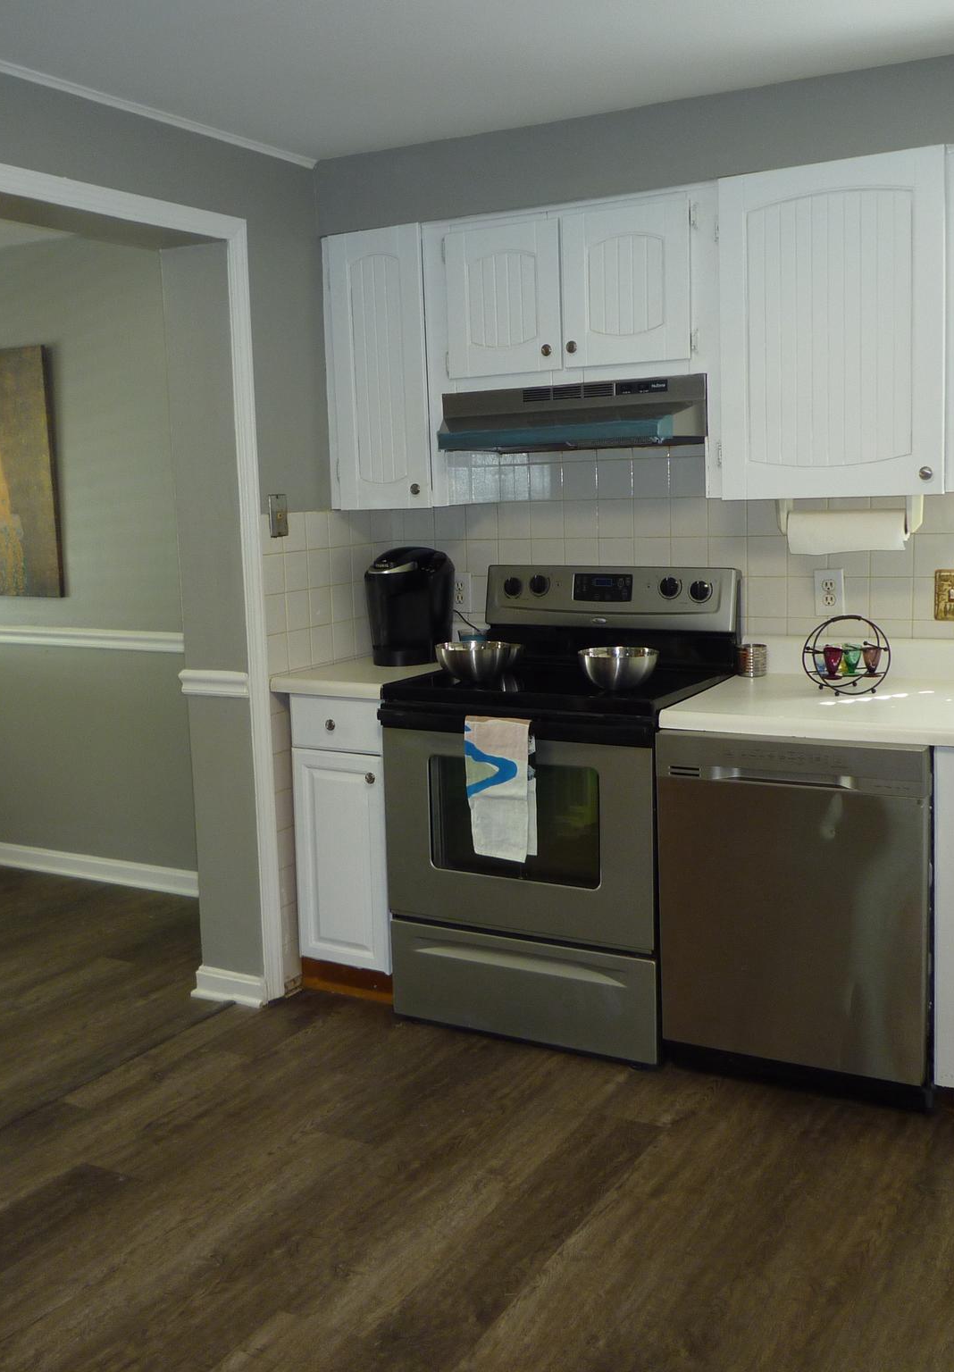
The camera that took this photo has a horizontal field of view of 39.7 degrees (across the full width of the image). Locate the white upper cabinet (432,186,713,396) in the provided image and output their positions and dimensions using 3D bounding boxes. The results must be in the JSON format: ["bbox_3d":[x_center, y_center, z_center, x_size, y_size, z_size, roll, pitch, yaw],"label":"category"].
[{"bbox_3d":[0.293,-1.037,3.572,0.796,0.454,0.340,3,9,28],"label":"white upper cabinet"}]

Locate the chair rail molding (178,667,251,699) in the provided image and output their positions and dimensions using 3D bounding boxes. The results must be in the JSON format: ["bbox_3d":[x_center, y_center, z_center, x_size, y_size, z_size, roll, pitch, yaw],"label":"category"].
[{"bbox_3d":[-0.720,-0.004,3.629,0.235,0.067,0.030,3,11,28],"label":"chair rail molding"}]

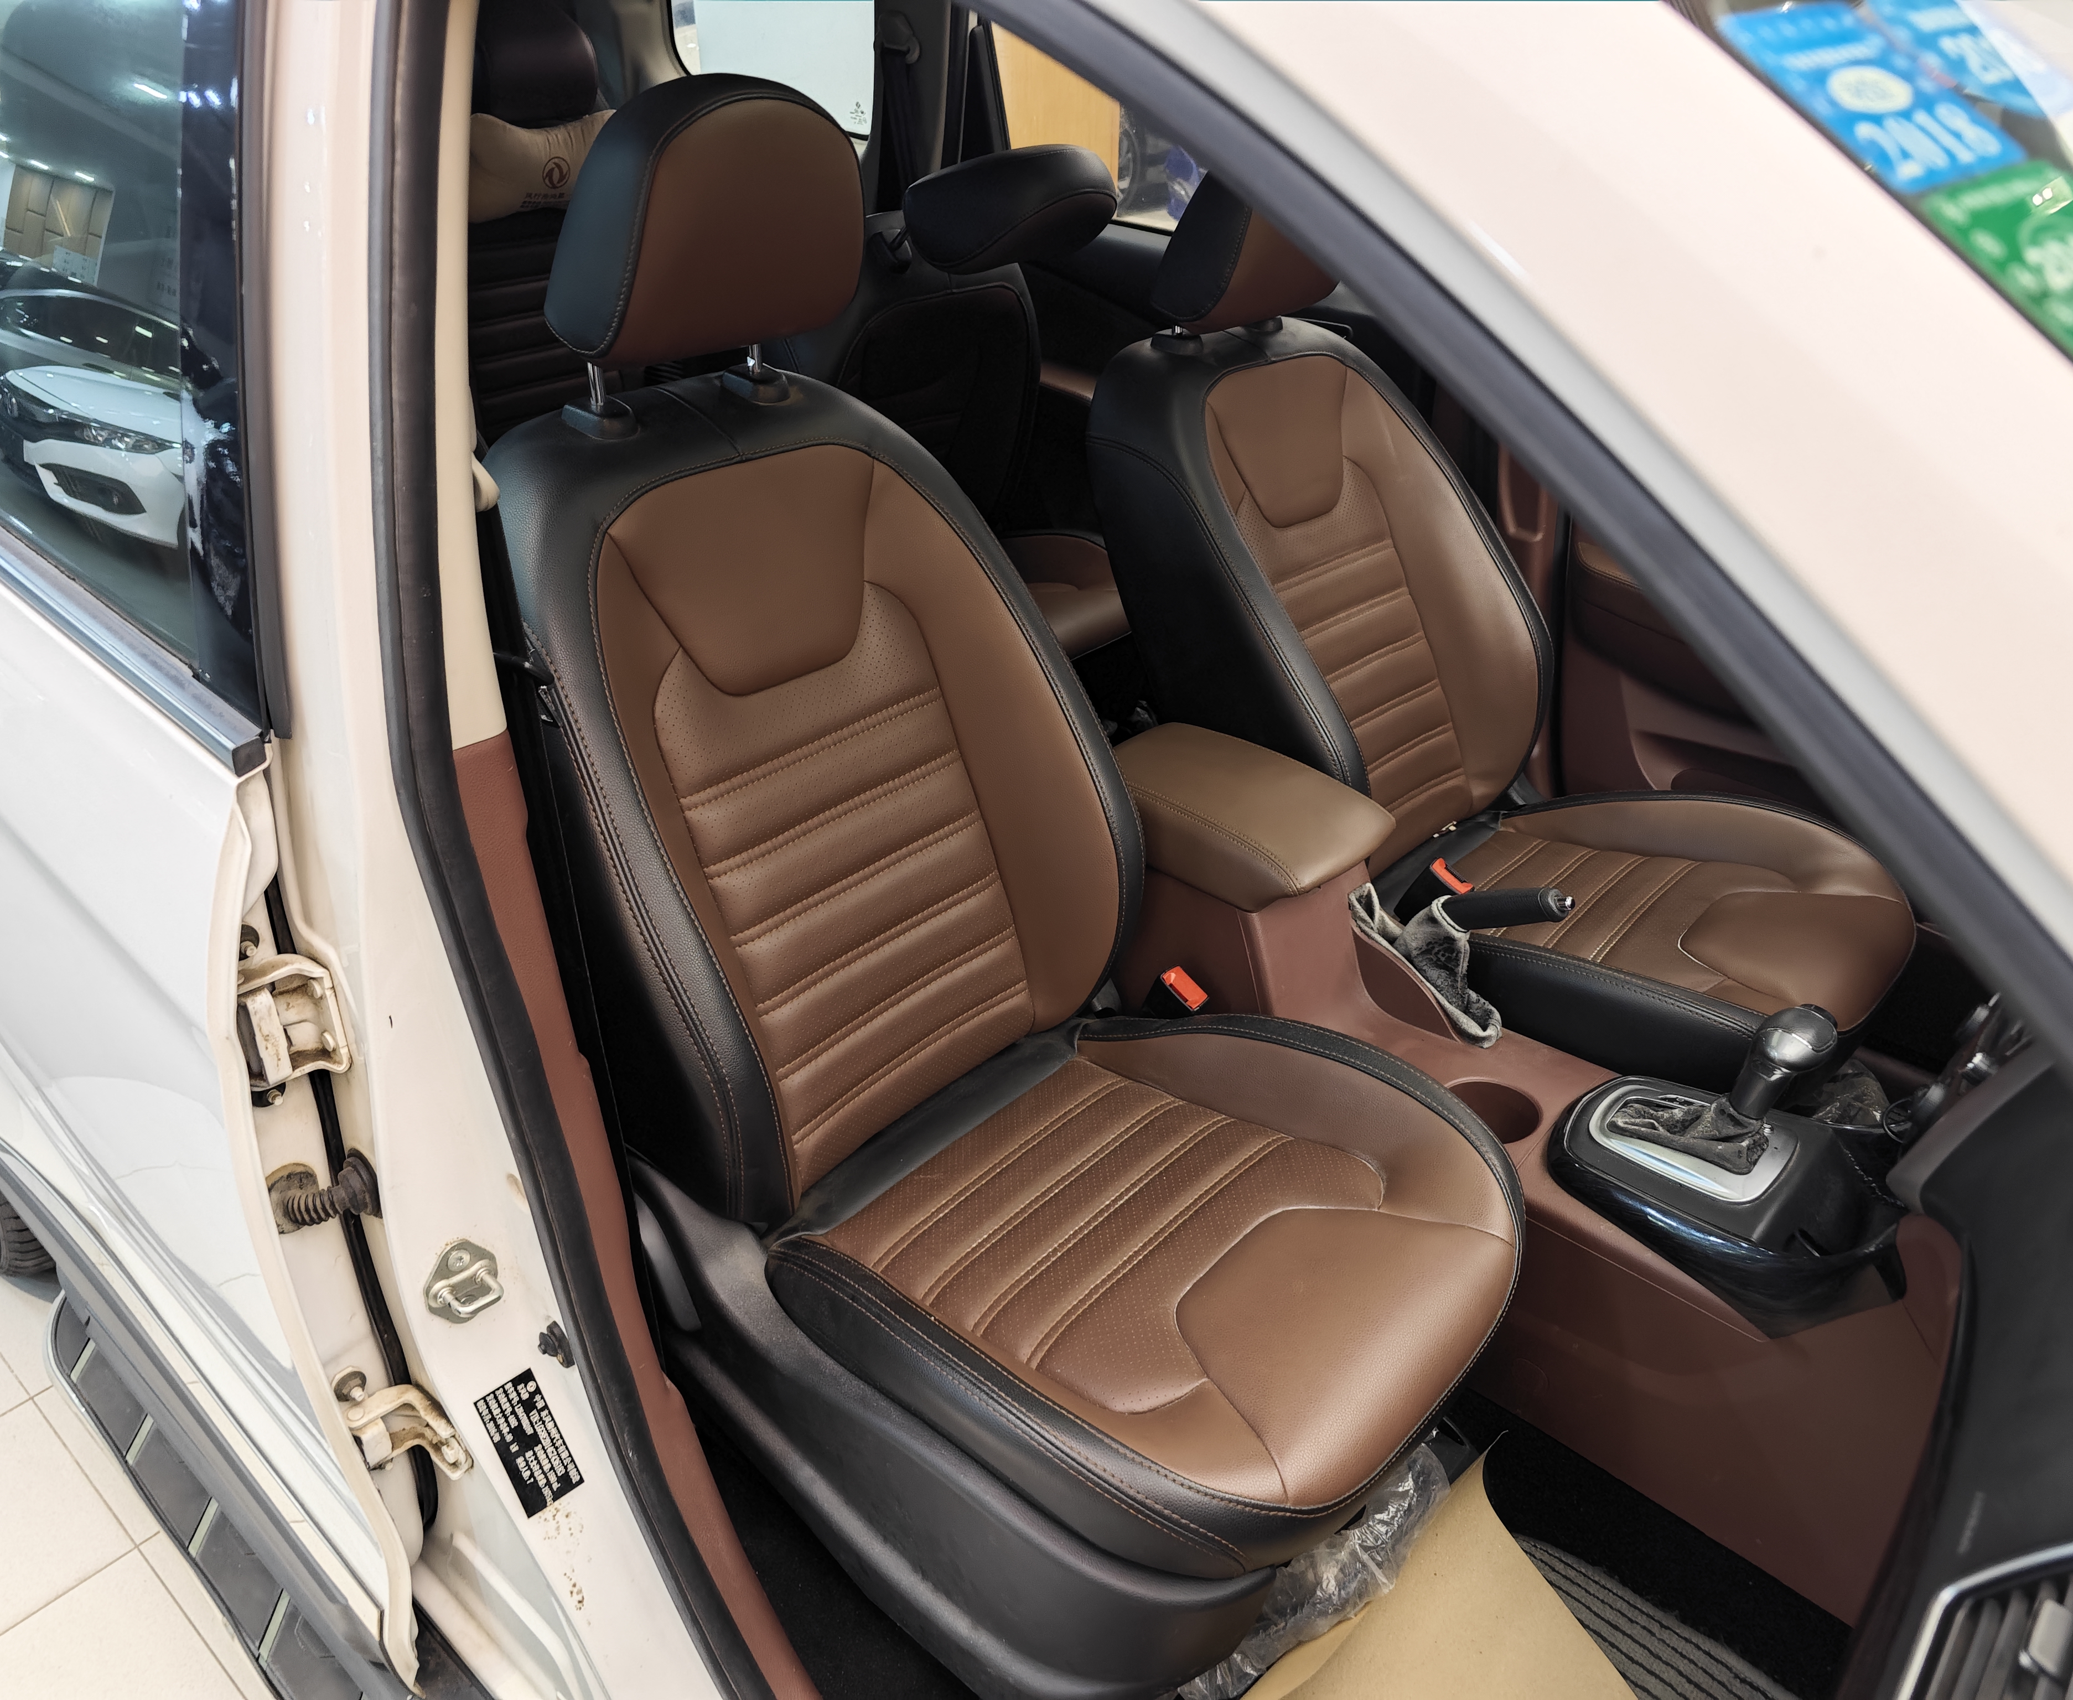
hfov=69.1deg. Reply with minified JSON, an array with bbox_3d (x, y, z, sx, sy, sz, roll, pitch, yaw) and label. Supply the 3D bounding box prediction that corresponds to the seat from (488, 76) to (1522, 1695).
[{"bbox_3d":[-0.021,0.024,1.152,0.880,1.050,0.540,26,38,34],"label":"seat"}]

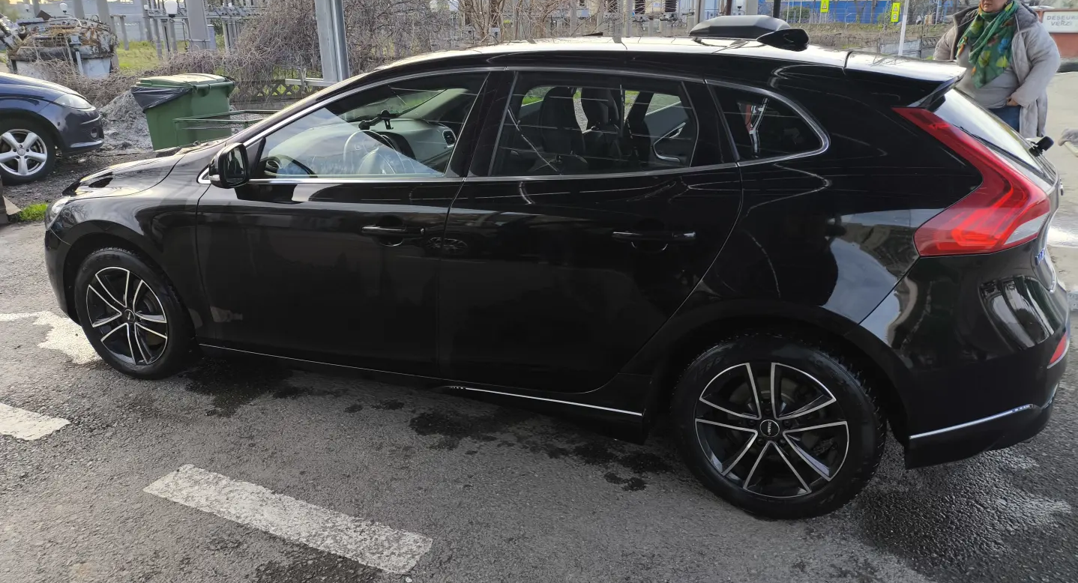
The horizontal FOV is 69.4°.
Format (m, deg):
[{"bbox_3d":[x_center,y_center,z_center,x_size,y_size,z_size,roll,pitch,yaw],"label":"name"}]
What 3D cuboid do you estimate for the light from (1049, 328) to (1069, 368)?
[{"bbox_3d":[1.361,0.148,2.039,0.050,0.110,0.075,16,24,41],"label":"light"}]

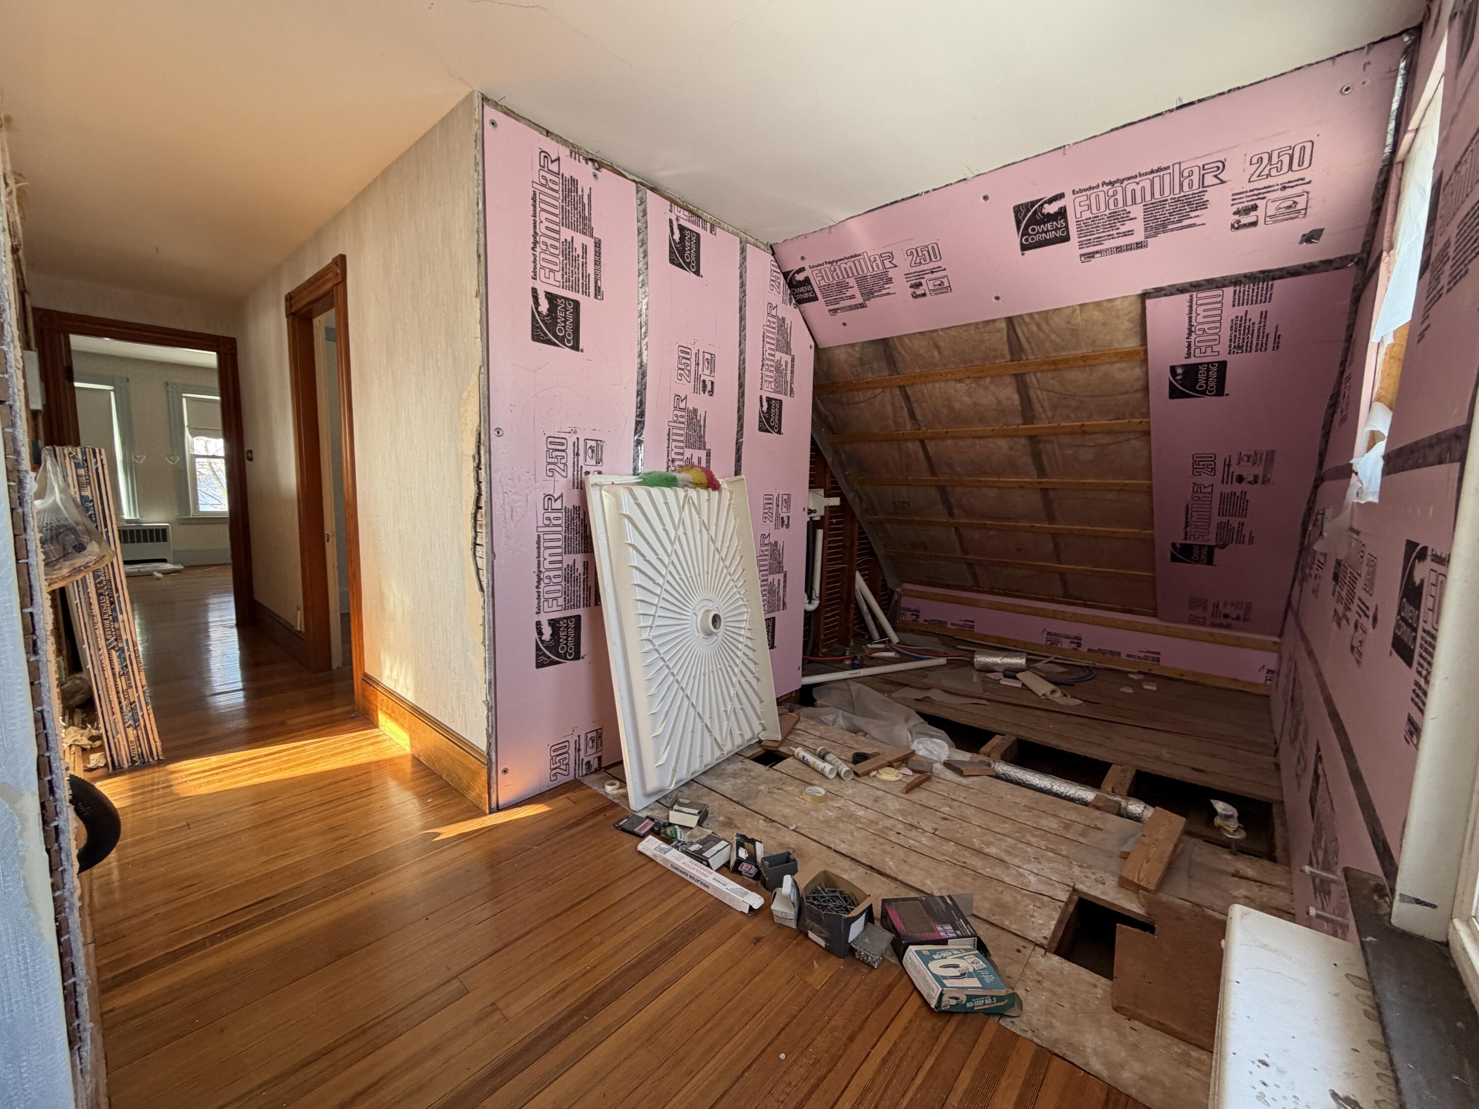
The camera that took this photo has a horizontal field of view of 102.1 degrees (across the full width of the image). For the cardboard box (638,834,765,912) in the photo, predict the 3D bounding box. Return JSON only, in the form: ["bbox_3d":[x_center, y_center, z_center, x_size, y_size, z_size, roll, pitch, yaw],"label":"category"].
[{"bbox_3d":[-0.130,0.950,1.788,0.435,0.028,0.054,6,8,37],"label":"cardboard box"}]

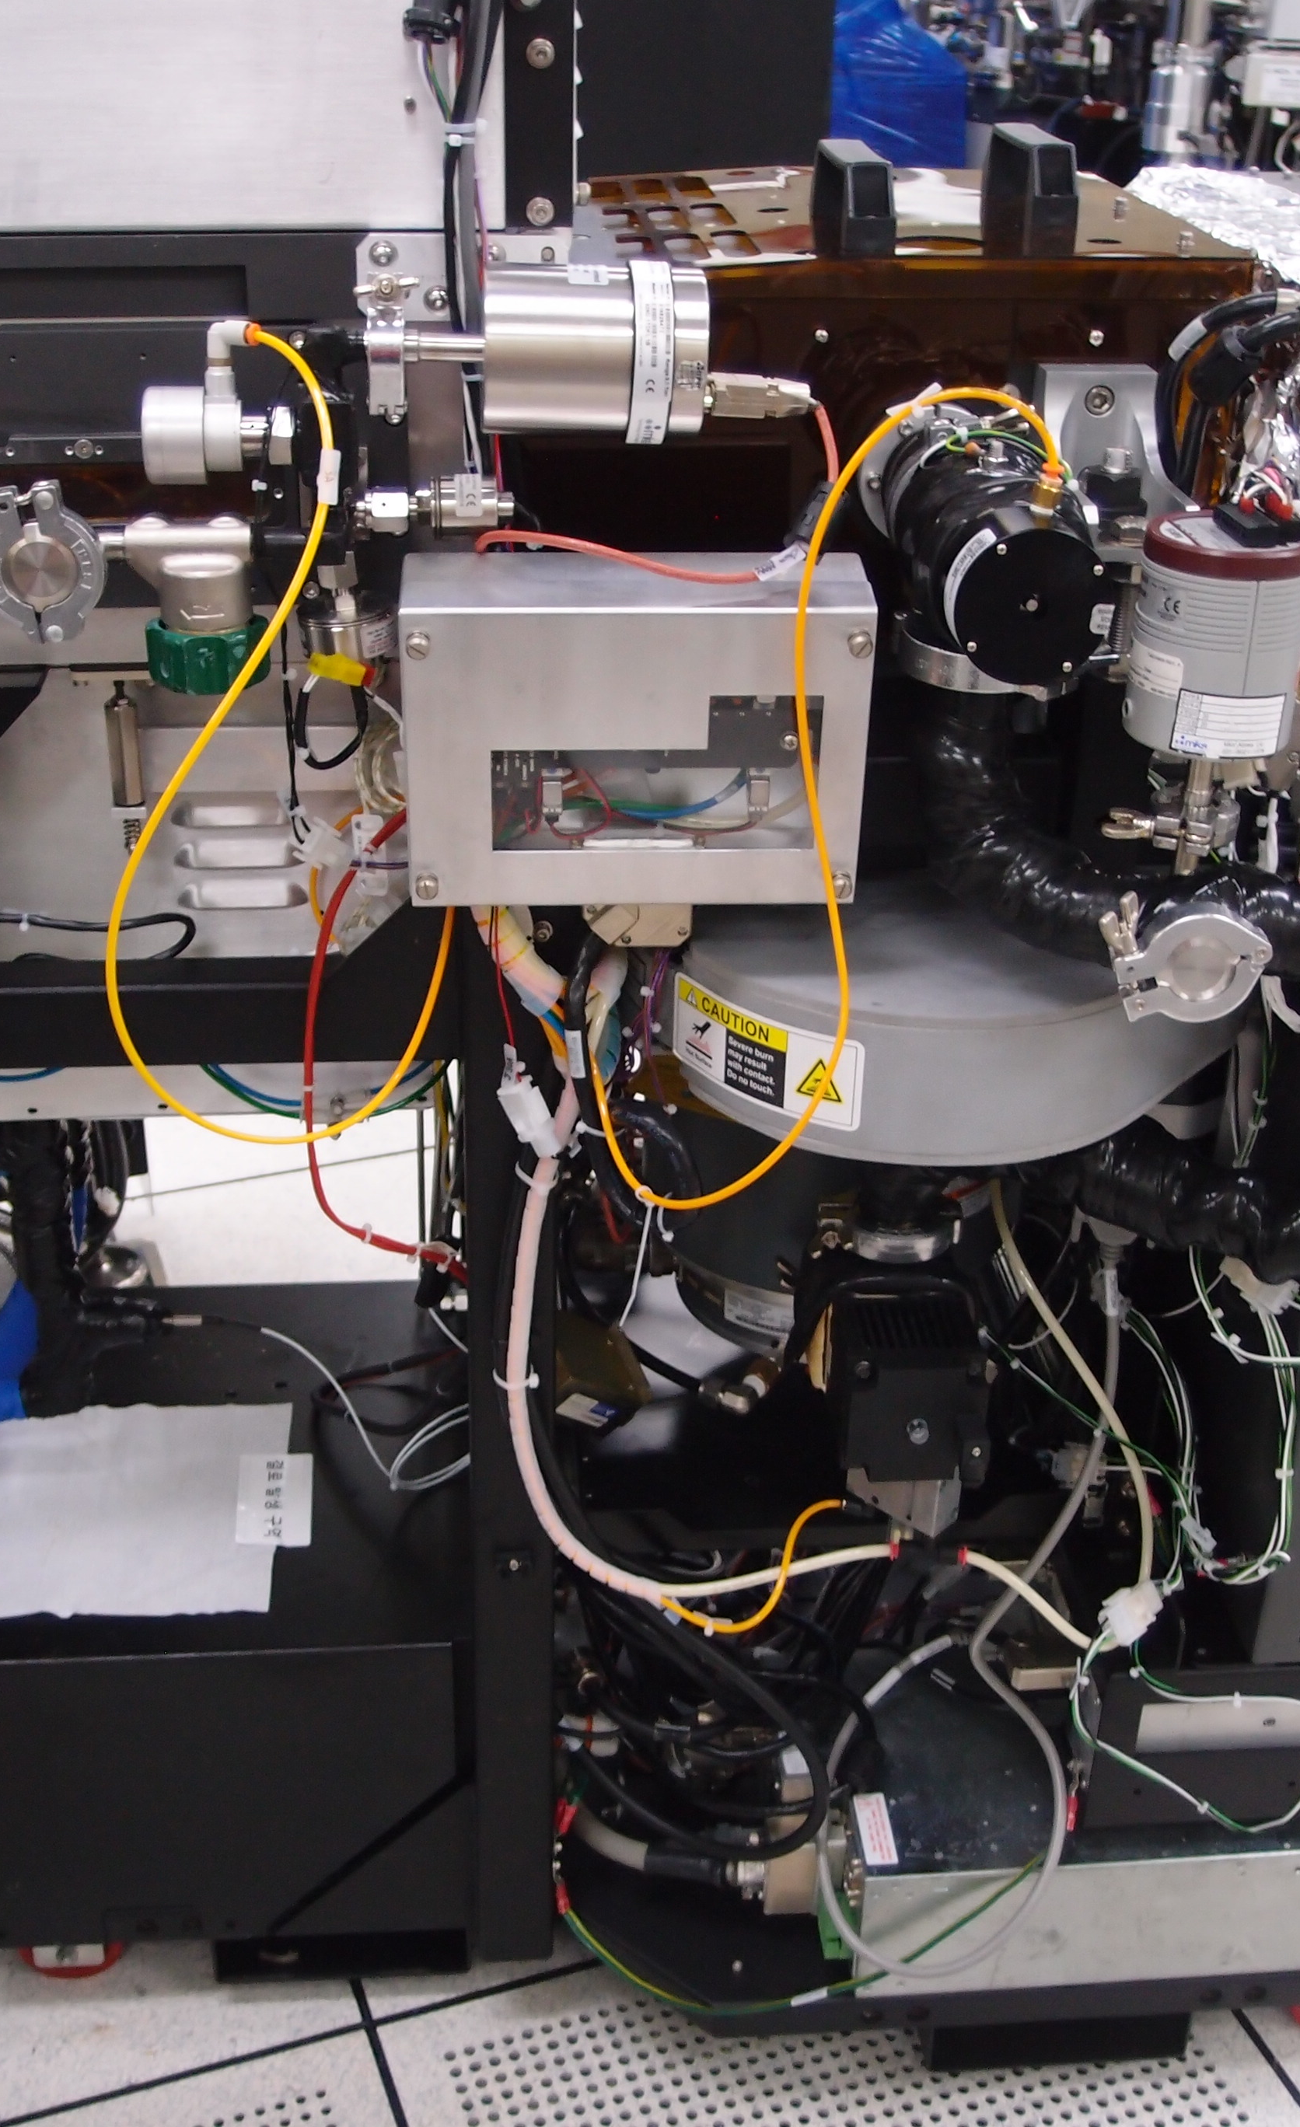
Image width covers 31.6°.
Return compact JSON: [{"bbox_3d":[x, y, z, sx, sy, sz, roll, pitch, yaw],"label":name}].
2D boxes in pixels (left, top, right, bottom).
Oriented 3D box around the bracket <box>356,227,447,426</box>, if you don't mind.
[{"bbox_3d":[-0.116,-0.344,1.076,0.043,0.090,0.050,-1,29,-4],"label":"bracket"}]

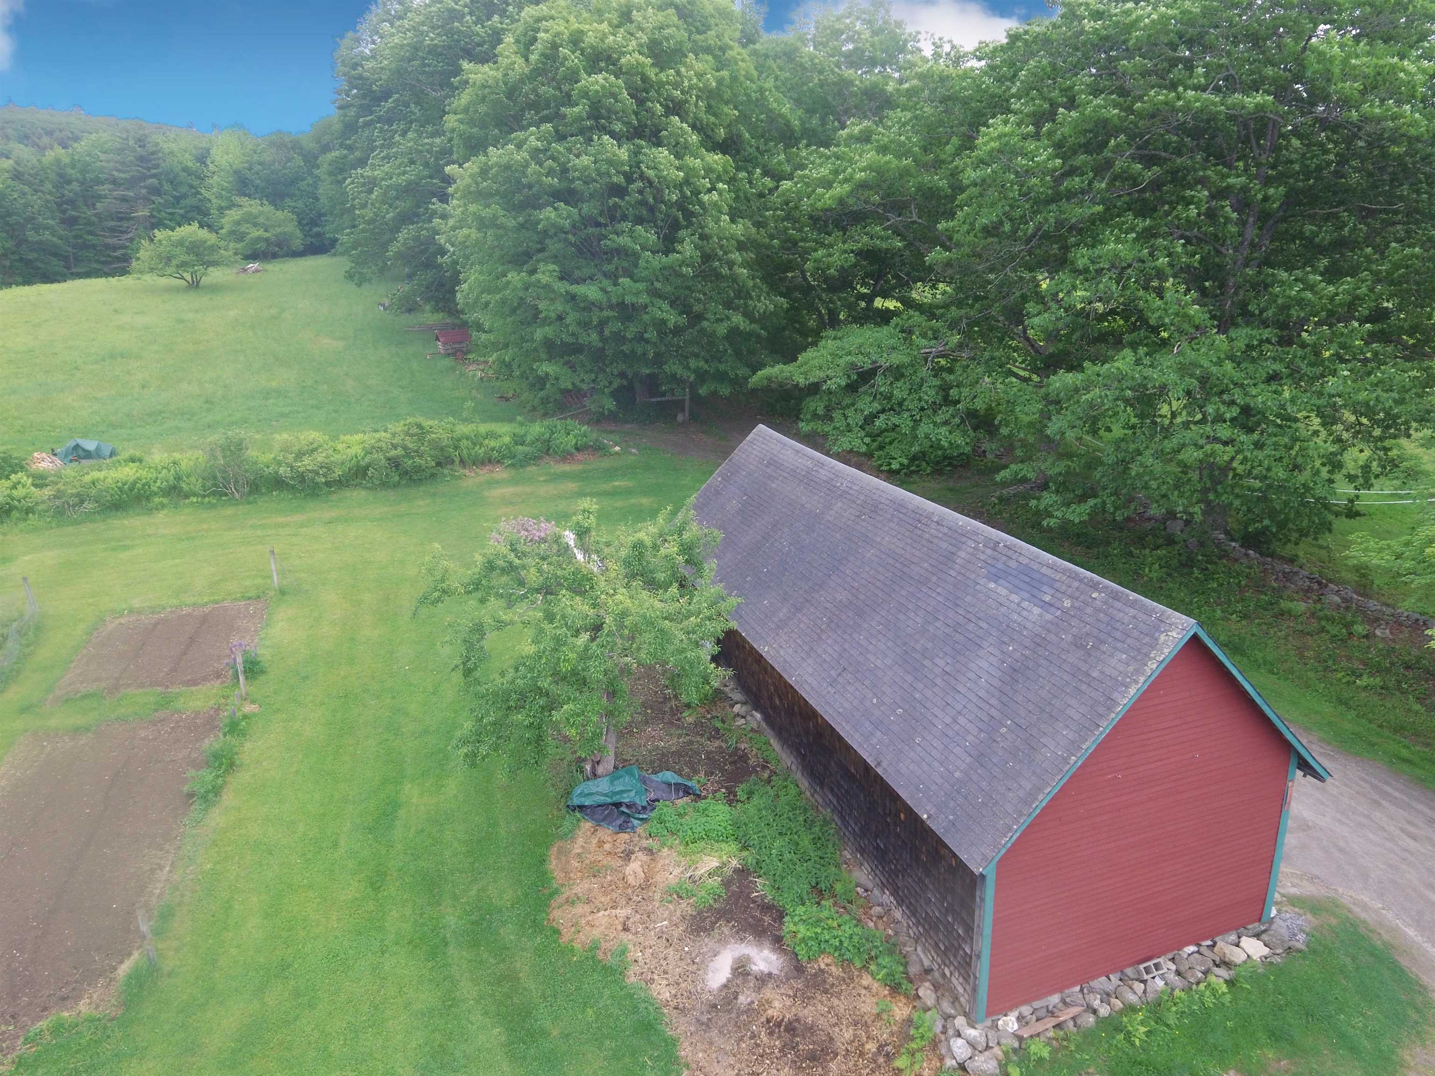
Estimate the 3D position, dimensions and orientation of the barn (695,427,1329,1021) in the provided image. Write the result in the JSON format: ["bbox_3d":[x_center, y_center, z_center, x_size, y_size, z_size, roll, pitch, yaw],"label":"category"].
[{"bbox_3d":[3.369,1.386,15.803,5.600,4.850,12.900,-7,19,-19],"label":"barn"}]

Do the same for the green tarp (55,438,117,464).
[{"bbox_3d":[-29.779,-4.121,38.918,2.350,1.000,1.700,-13,22,-36],"label":"green tarp"}]

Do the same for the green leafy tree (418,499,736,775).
[{"bbox_3d":[-2.365,1.926,14.260,5.200,4.600,4.900,-3,18,-9],"label":"green leafy tree"}]

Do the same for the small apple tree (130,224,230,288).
[{"bbox_3d":[-48.529,-25.406,75.000,7.600,5.400,7.200,-11,21,-30],"label":"small apple tree"}]

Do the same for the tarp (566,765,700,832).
[{"bbox_3d":[-1.437,4.310,13.844,2.250,0.360,1.350,-2,18,-7],"label":"tarp"}]

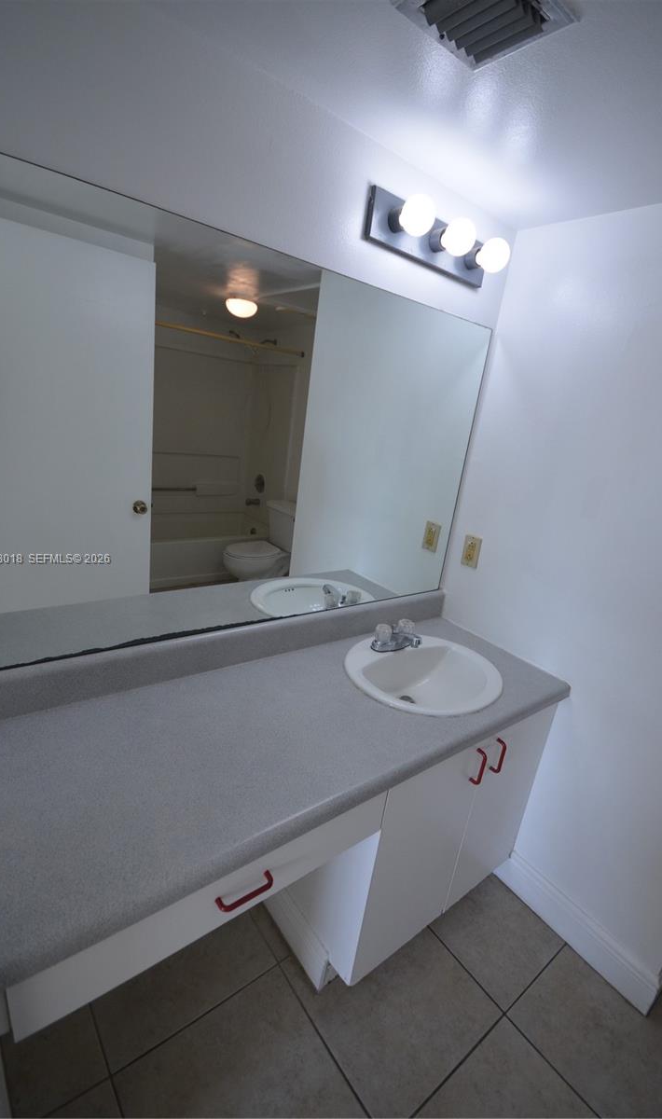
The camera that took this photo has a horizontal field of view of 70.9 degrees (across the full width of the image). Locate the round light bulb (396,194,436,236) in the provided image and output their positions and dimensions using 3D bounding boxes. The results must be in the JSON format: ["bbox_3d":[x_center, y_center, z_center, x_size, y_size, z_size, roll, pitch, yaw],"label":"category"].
[{"bbox_3d":[0.208,-0.830,1.122,0.081,0.081,0.090,-6,21,-37],"label":"round light bulb"}]

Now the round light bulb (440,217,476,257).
[{"bbox_3d":[0.331,-0.842,1.214,0.081,0.081,0.090,-6,21,-37],"label":"round light bulb"}]

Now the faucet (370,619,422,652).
[{"bbox_3d":[0.229,0.258,1.499,0.150,0.088,0.153,-6,21,-37],"label":"faucet"}]

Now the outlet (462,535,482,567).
[{"bbox_3d":[0.514,-0.028,1.708,0.007,0.113,0.069,-6,21,-37],"label":"outlet"}]

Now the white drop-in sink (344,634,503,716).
[{"bbox_3d":[0.278,0.413,1.455,0.520,0.175,0.454,-6,21,-37],"label":"white drop-in sink"}]

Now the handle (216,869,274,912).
[{"bbox_3d":[-0.148,0.587,0.819,0.105,0.010,0.030,-6,21,-37],"label":"handle"}]

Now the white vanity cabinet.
[{"bbox_3d":[0.225,0.760,1.567,0.761,0.804,0.534,-6,21,-37],"label":"white vanity cabinet"}]

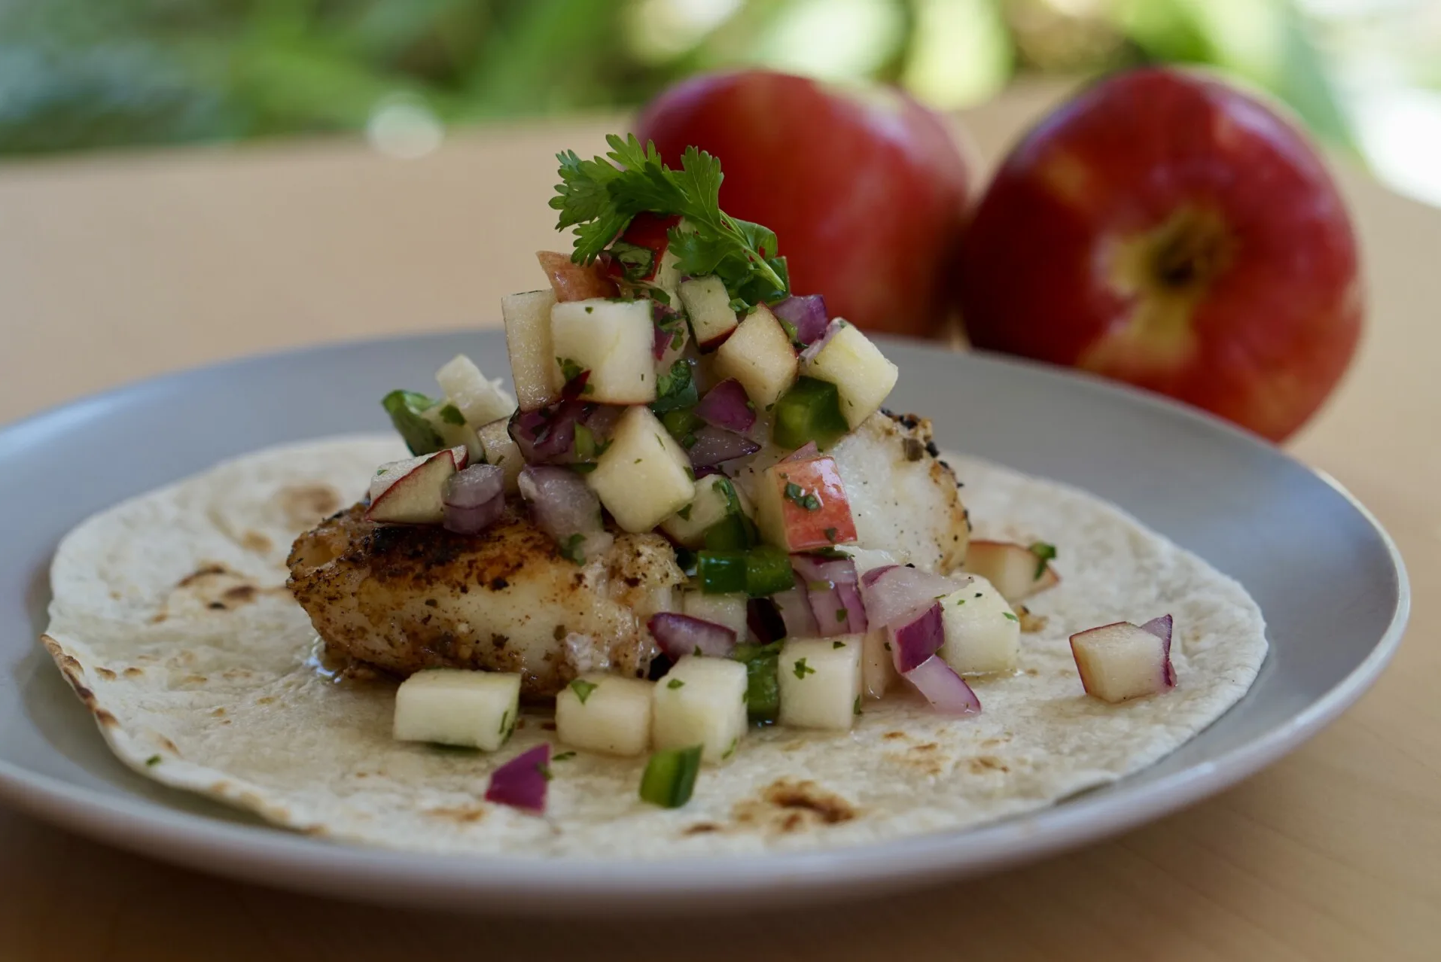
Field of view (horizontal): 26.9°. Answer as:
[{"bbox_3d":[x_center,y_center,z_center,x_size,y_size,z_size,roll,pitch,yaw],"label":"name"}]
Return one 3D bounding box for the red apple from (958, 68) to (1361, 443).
[{"bbox_3d":[0.087,-0.041,0.589,0.078,0.078,0.070,2,4,4],"label":"red apple"}]

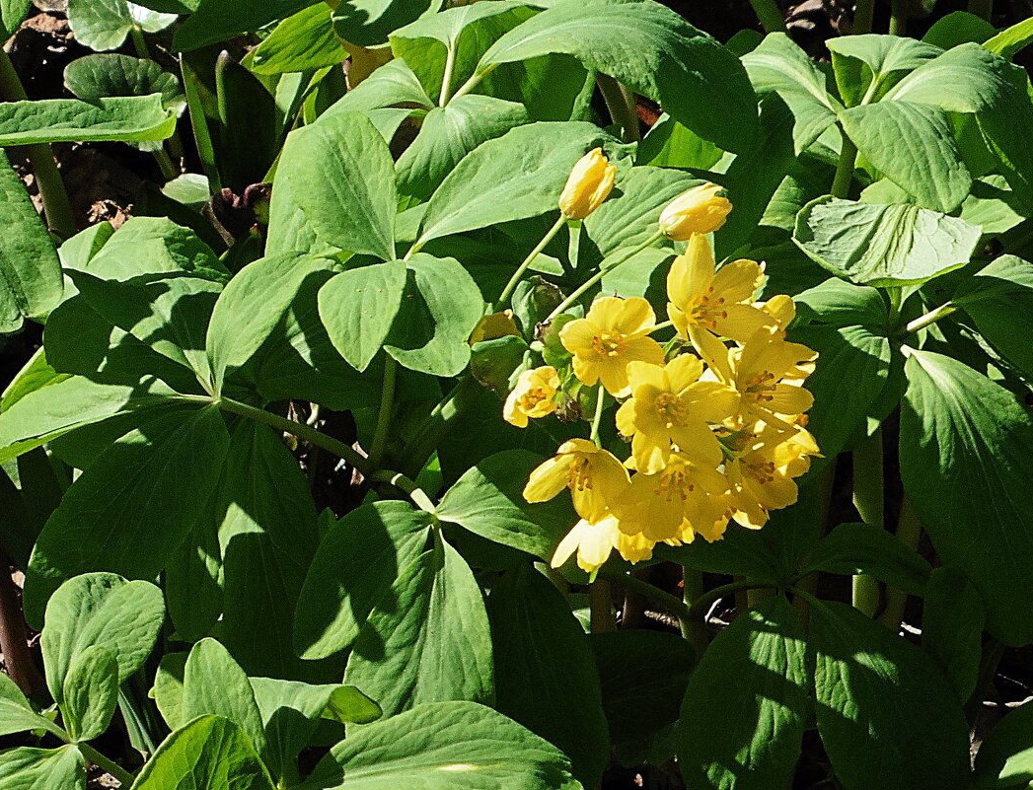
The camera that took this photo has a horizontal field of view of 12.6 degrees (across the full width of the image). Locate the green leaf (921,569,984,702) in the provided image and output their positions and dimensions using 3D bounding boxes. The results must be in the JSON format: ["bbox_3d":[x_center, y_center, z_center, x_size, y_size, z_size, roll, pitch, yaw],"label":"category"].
[{"bbox_3d":[0.092,0.051,0.990,0.013,0.029,0.005,0,-6,-28],"label":"green leaf"}]

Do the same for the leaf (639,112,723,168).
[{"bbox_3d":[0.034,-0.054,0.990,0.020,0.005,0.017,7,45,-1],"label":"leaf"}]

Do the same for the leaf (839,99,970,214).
[{"bbox_3d":[0.080,-0.049,0.970,0.031,0.009,0.018,44,58,11],"label":"leaf"}]

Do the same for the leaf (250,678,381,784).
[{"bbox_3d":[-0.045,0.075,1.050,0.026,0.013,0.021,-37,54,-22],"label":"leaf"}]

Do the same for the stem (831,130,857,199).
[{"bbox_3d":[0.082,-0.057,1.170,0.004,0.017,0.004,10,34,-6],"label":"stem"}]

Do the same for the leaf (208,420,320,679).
[{"bbox_3d":[-0.050,0.031,0.925,0.022,0.008,0.052,-3,76,-1],"label":"leaf"}]

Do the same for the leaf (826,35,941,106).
[{"bbox_3d":[0.083,-0.074,1.060,0.025,0.009,0.024,1,18,3],"label":"leaf"}]

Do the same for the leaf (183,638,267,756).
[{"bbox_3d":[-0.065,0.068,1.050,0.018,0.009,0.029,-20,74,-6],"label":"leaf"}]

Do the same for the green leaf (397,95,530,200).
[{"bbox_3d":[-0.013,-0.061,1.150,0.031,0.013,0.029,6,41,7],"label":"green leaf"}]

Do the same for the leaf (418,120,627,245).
[{"bbox_3d":[0.001,-0.045,1.025,0.046,0.009,0.024,-25,47,-16],"label":"leaf"}]

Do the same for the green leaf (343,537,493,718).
[{"bbox_3d":[-0.020,0.050,0.990,0.027,0.009,0.040,16,78,10],"label":"green leaf"}]

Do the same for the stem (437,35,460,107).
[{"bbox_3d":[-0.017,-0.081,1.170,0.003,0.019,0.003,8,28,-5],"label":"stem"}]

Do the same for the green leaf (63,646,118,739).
[{"bbox_3d":[-0.081,0.057,0.890,0.011,0.005,0.018,13,72,-2],"label":"green leaf"}]

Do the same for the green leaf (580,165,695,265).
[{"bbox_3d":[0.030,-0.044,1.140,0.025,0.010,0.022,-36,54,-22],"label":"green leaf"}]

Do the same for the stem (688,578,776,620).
[{"bbox_3d":[0.043,0.041,0.940,0.018,0.004,0.004,-23,0,12],"label":"stem"}]

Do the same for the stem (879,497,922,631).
[{"bbox_3d":[0.080,0.035,0.975,0.005,0.037,0.005,9,36,0],"label":"stem"}]

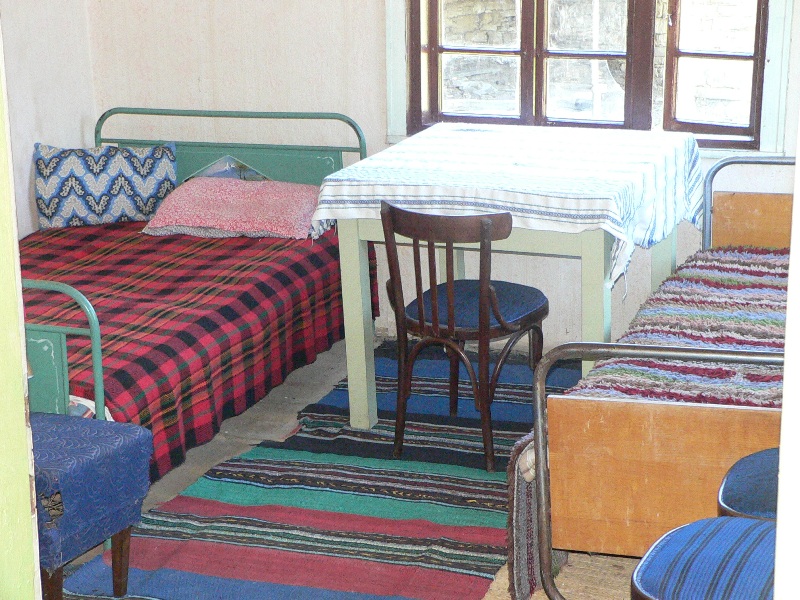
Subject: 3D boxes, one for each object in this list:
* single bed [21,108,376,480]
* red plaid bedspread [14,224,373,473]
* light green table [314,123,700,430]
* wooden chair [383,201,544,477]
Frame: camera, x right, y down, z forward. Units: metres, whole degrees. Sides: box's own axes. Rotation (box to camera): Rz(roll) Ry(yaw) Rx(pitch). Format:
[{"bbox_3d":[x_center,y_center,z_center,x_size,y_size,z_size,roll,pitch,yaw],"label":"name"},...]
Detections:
[{"bbox_3d":[-0.947,-0.043,4.874,1.182,0.875,1.913,4,17,20],"label":"single bed"},{"bbox_3d":[-0.924,0.055,4.882,1.152,0.370,1.750,4,17,20],"label":"red plaid bedspread"},{"bbox_3d":[0.384,-0.061,4.895,0.948,0.810,0.963,5,17,23],"label":"light green table"},{"bbox_3d":[0.227,0.062,4.495,0.420,0.800,0.530,6,18,26],"label":"wooden chair"}]

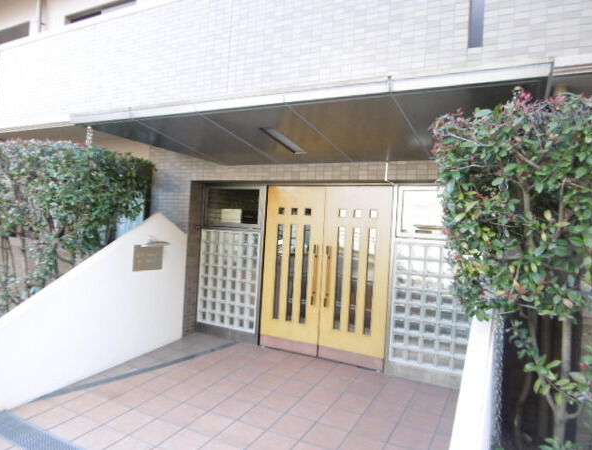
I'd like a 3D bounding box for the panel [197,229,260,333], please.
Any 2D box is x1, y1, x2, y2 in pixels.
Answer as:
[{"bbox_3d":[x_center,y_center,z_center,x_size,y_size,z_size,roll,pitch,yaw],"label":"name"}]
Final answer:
[{"bbox_3d":[-0.890,0.716,5.532,0.947,1.283,0.100,3,0,28],"label":"panel"}]

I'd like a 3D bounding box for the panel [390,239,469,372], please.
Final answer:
[{"bbox_3d":[1.457,0.838,4.309,0.899,1.283,0.100,3,0,28],"label":"panel"}]

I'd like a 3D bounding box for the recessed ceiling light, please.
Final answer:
[{"bbox_3d":[-0.107,-0.834,4.102,0.135,0.070,0.730,3,-8,28],"label":"recessed ceiling light"}]

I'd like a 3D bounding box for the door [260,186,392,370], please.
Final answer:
[{"bbox_3d":[0.298,0.551,4.872,1.596,2.030,0.120,3,0,28],"label":"door"}]

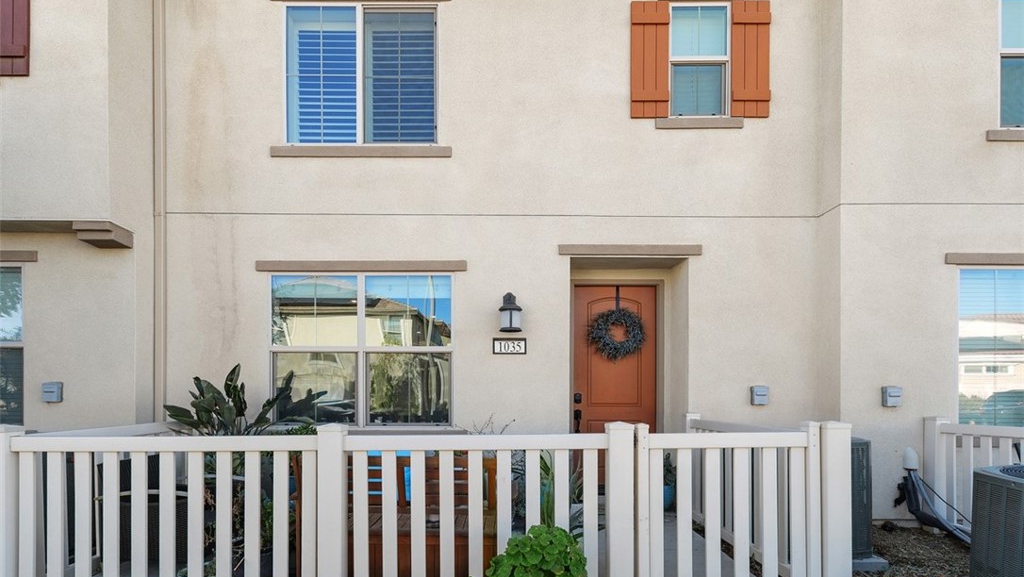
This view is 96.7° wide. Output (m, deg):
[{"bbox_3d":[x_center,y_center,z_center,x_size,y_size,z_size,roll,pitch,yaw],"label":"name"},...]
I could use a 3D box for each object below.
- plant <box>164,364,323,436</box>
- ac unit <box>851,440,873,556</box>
[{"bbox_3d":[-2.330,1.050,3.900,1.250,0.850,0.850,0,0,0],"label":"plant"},{"bbox_3d":[2.130,1.470,3.400,0.680,0.830,0.680,0,0,0],"label":"ac unit"}]

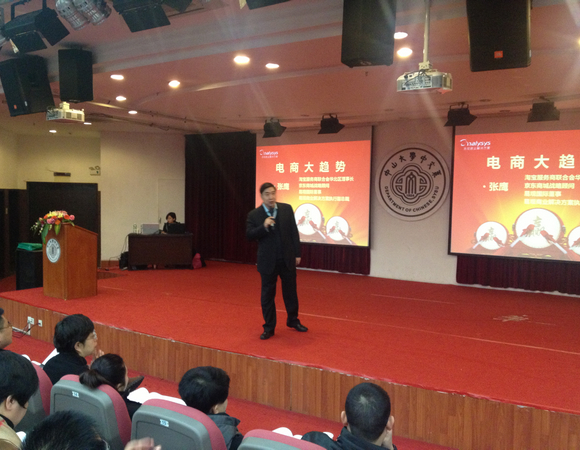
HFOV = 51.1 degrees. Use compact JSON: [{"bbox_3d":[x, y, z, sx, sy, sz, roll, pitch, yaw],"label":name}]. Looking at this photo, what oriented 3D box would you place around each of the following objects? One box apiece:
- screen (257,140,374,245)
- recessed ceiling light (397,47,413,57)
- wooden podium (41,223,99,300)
[{"bbox_3d":[0.399,-0.680,12.994,2.960,2.160,0.080,3,3,36],"label":"screen"},{"bbox_3d":[1.204,-1.820,6.381,0.155,0.060,0.155,1,3,0],"label":"recessed ceiling light"},{"bbox_3d":[-3.399,0.533,9.417,0.590,1.130,0.590,3,3,36],"label":"wooden podium"}]

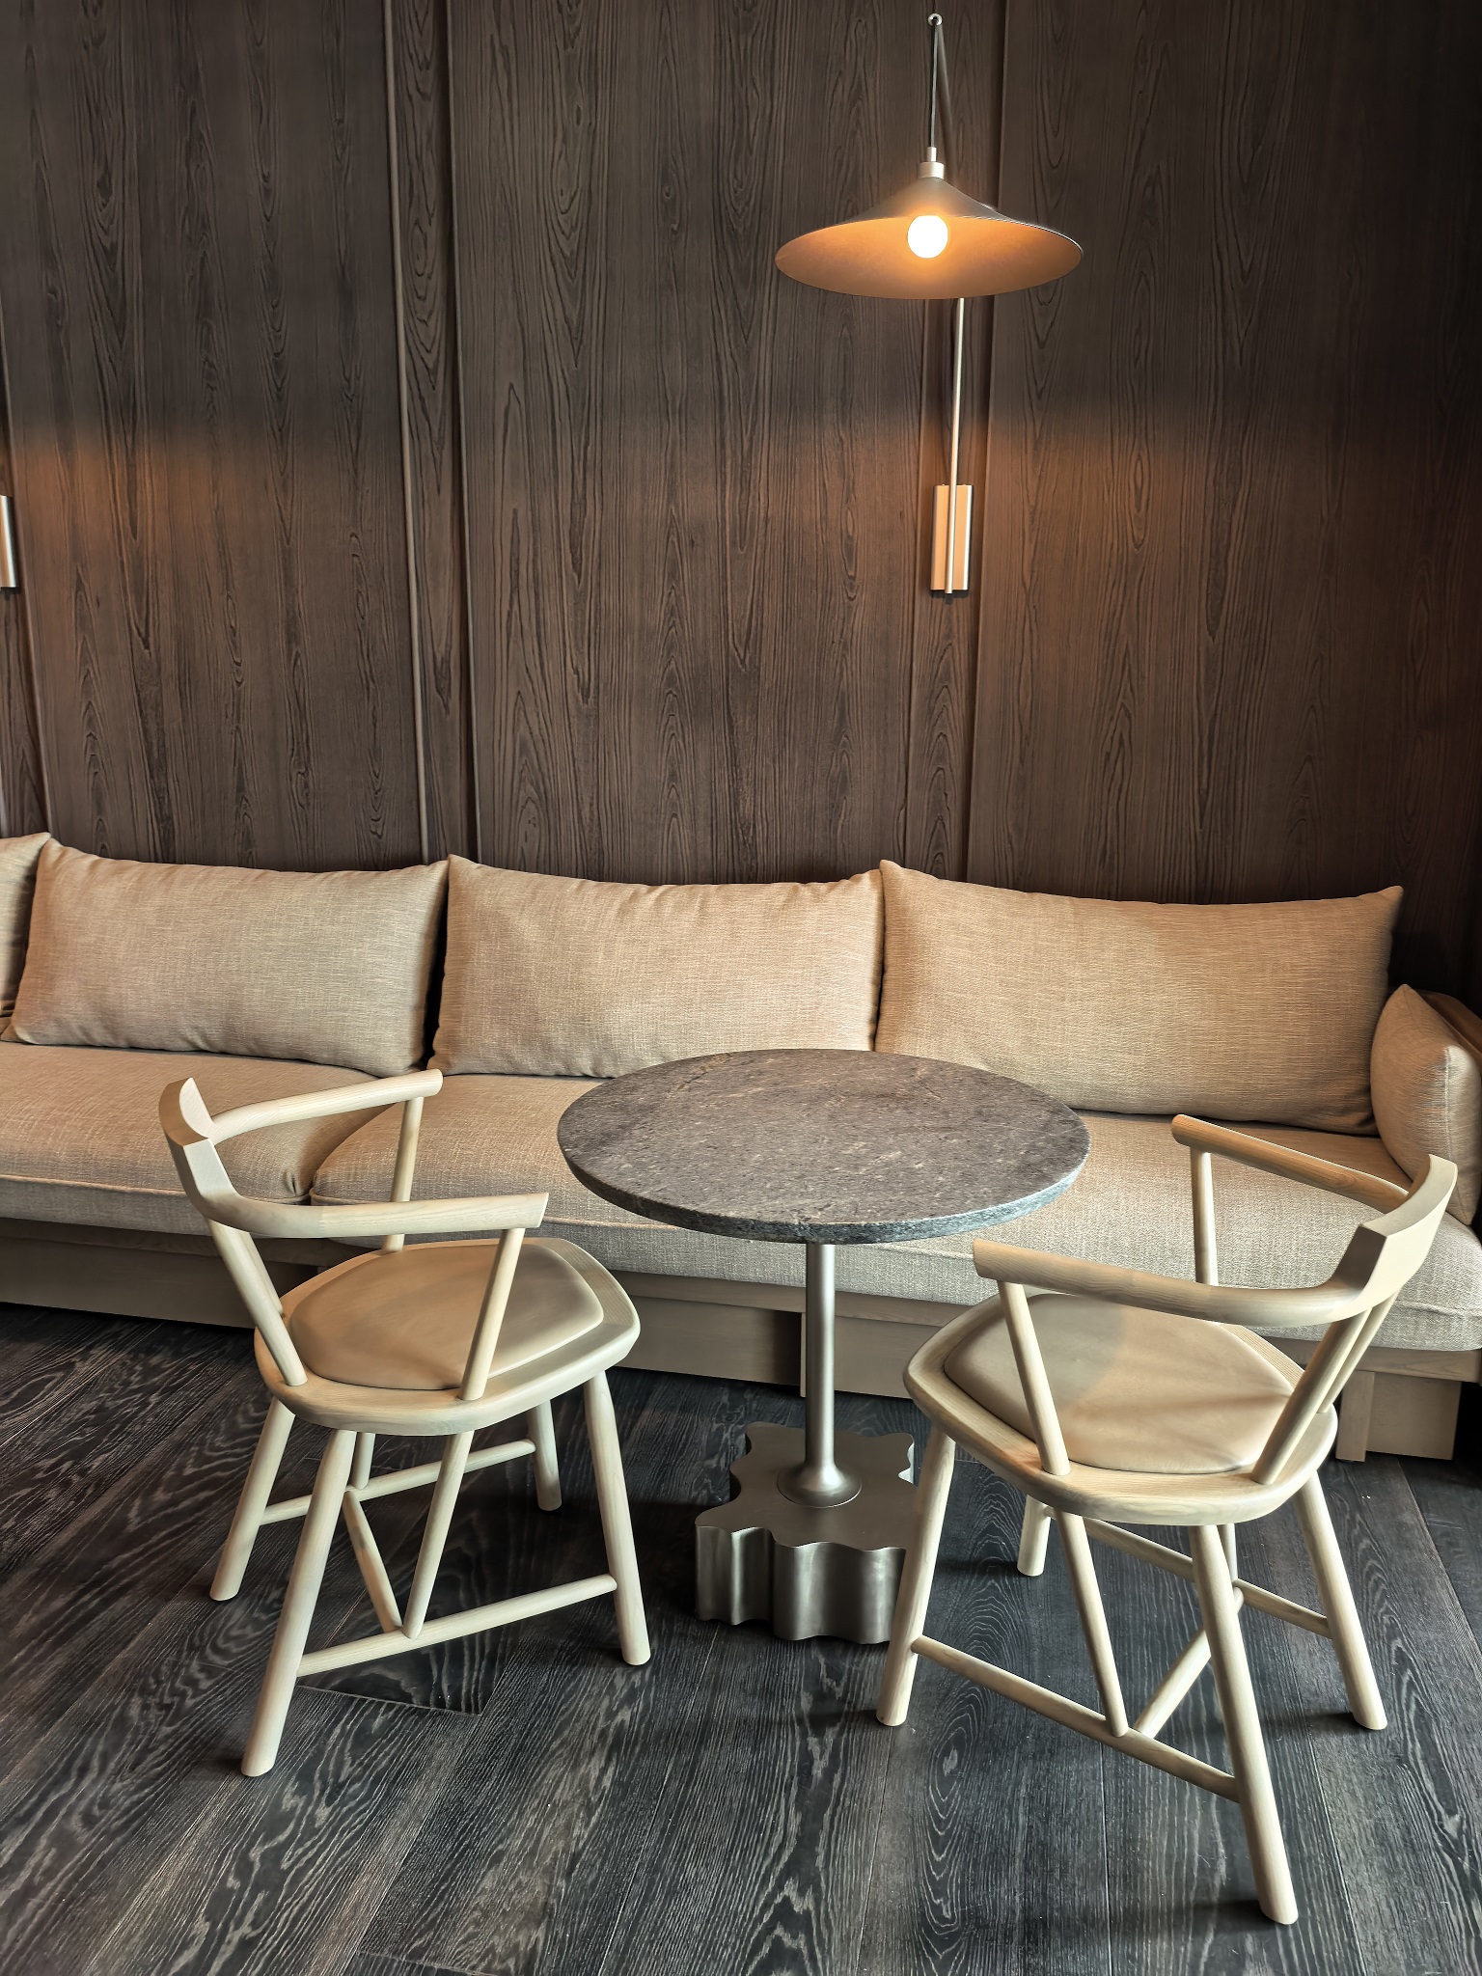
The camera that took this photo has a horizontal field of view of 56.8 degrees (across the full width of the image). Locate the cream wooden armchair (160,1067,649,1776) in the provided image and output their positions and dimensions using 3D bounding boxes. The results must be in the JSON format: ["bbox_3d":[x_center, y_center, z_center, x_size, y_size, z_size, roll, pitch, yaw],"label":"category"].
[{"bbox_3d":[-0.441,0.507,1.835,0.562,0.792,0.564,-6,15,-25],"label":"cream wooden armchair"}]

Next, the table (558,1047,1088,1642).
[{"bbox_3d":[0.113,0.527,1.945,0.703,0.712,0.703,1,13,0],"label":"table"}]

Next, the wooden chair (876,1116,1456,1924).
[{"bbox_3d":[0.509,0.555,1.672,0.562,0.792,0.564,11,17,37],"label":"wooden chair"}]

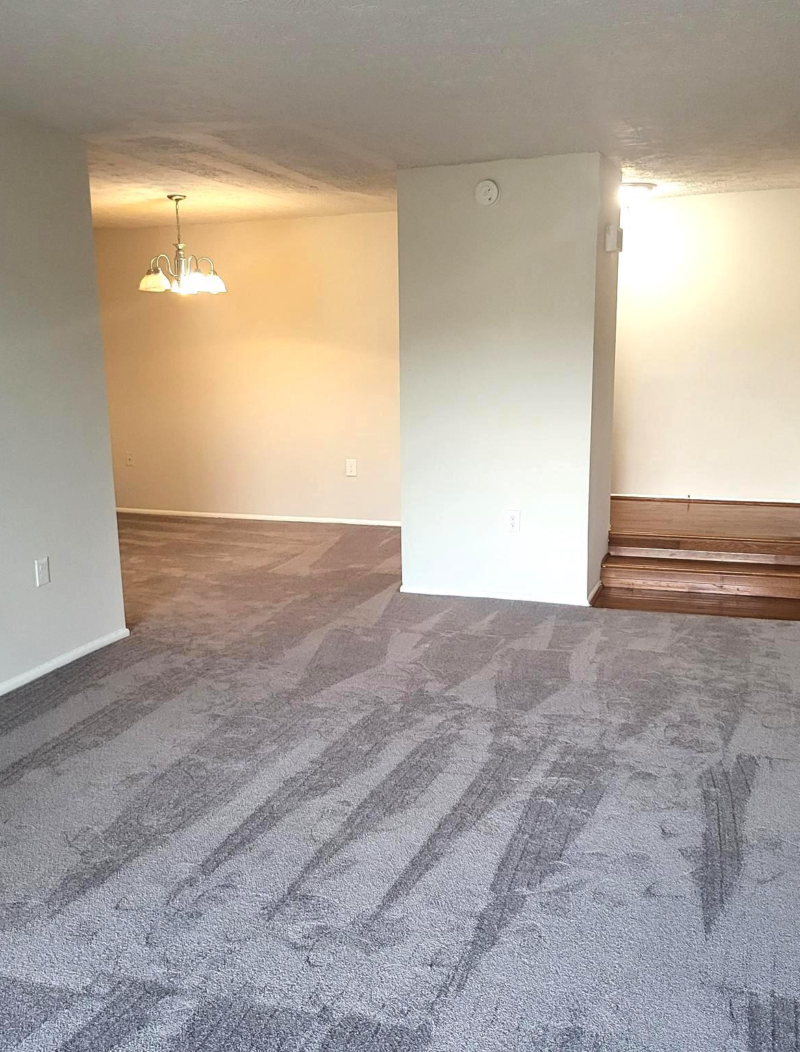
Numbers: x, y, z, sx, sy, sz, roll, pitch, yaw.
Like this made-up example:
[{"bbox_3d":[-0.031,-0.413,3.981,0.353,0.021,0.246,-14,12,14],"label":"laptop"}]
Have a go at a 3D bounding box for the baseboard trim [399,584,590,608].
[{"bbox_3d":[0.539,0.410,5.700,1.125,0.055,0.018,3,12,20],"label":"baseboard trim"}]

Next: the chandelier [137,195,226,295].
[{"bbox_3d":[-1.462,-1.874,6.467,0.570,0.610,0.570,-1,11,0],"label":"chandelier"}]

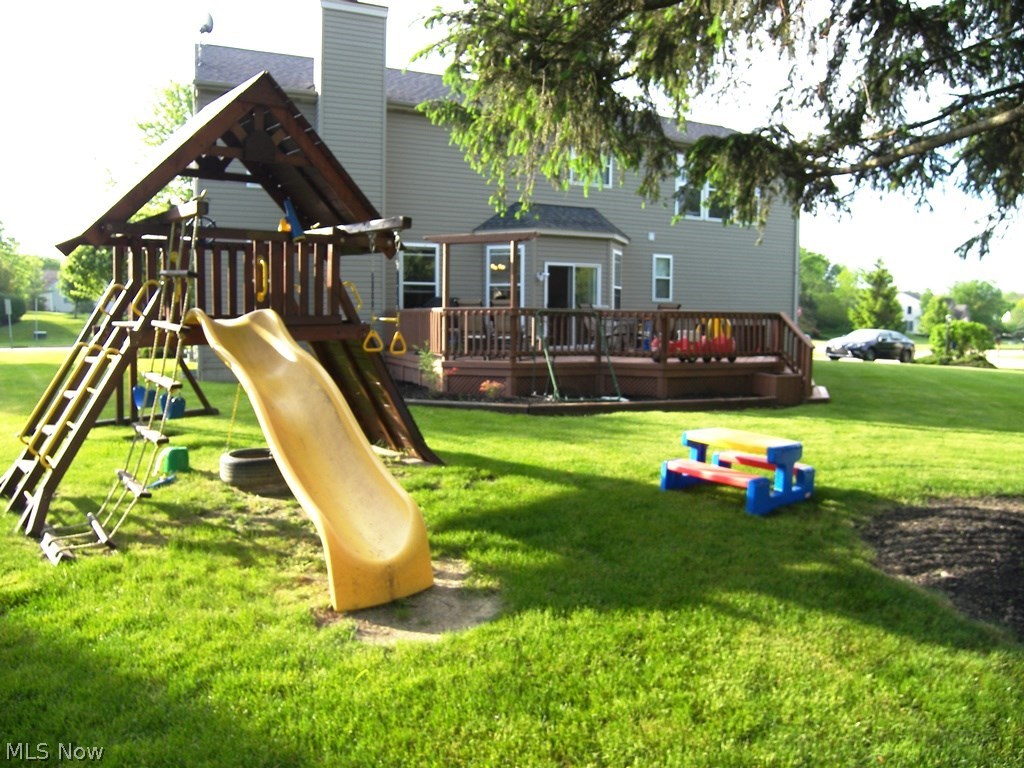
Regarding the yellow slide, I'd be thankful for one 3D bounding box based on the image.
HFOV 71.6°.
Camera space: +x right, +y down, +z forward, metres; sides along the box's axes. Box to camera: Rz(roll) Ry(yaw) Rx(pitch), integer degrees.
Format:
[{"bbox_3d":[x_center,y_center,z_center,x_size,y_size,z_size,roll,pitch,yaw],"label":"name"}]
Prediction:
[{"bbox_3d":[-1.371,0.287,4.435,0.600,1.480,2.200,-5,8,-41],"label":"yellow slide"}]

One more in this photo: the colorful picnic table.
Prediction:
[{"bbox_3d":[1.846,0.674,5.819,0.780,0.480,0.880,-4,8,-38],"label":"colorful picnic table"}]

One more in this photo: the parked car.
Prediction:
[{"bbox_3d":[15.838,-1.675,31.300,4.600,1.430,1.780,-3,7,-31],"label":"parked car"}]

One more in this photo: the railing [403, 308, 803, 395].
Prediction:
[{"bbox_3d":[1.415,-0.741,14.340,6.800,1.500,5.600,-2,7,-23],"label":"railing"}]

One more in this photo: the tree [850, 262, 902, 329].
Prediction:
[{"bbox_3d":[29.776,-6.944,58.000,4.200,6.290,4.200,0,6,0],"label":"tree"}]

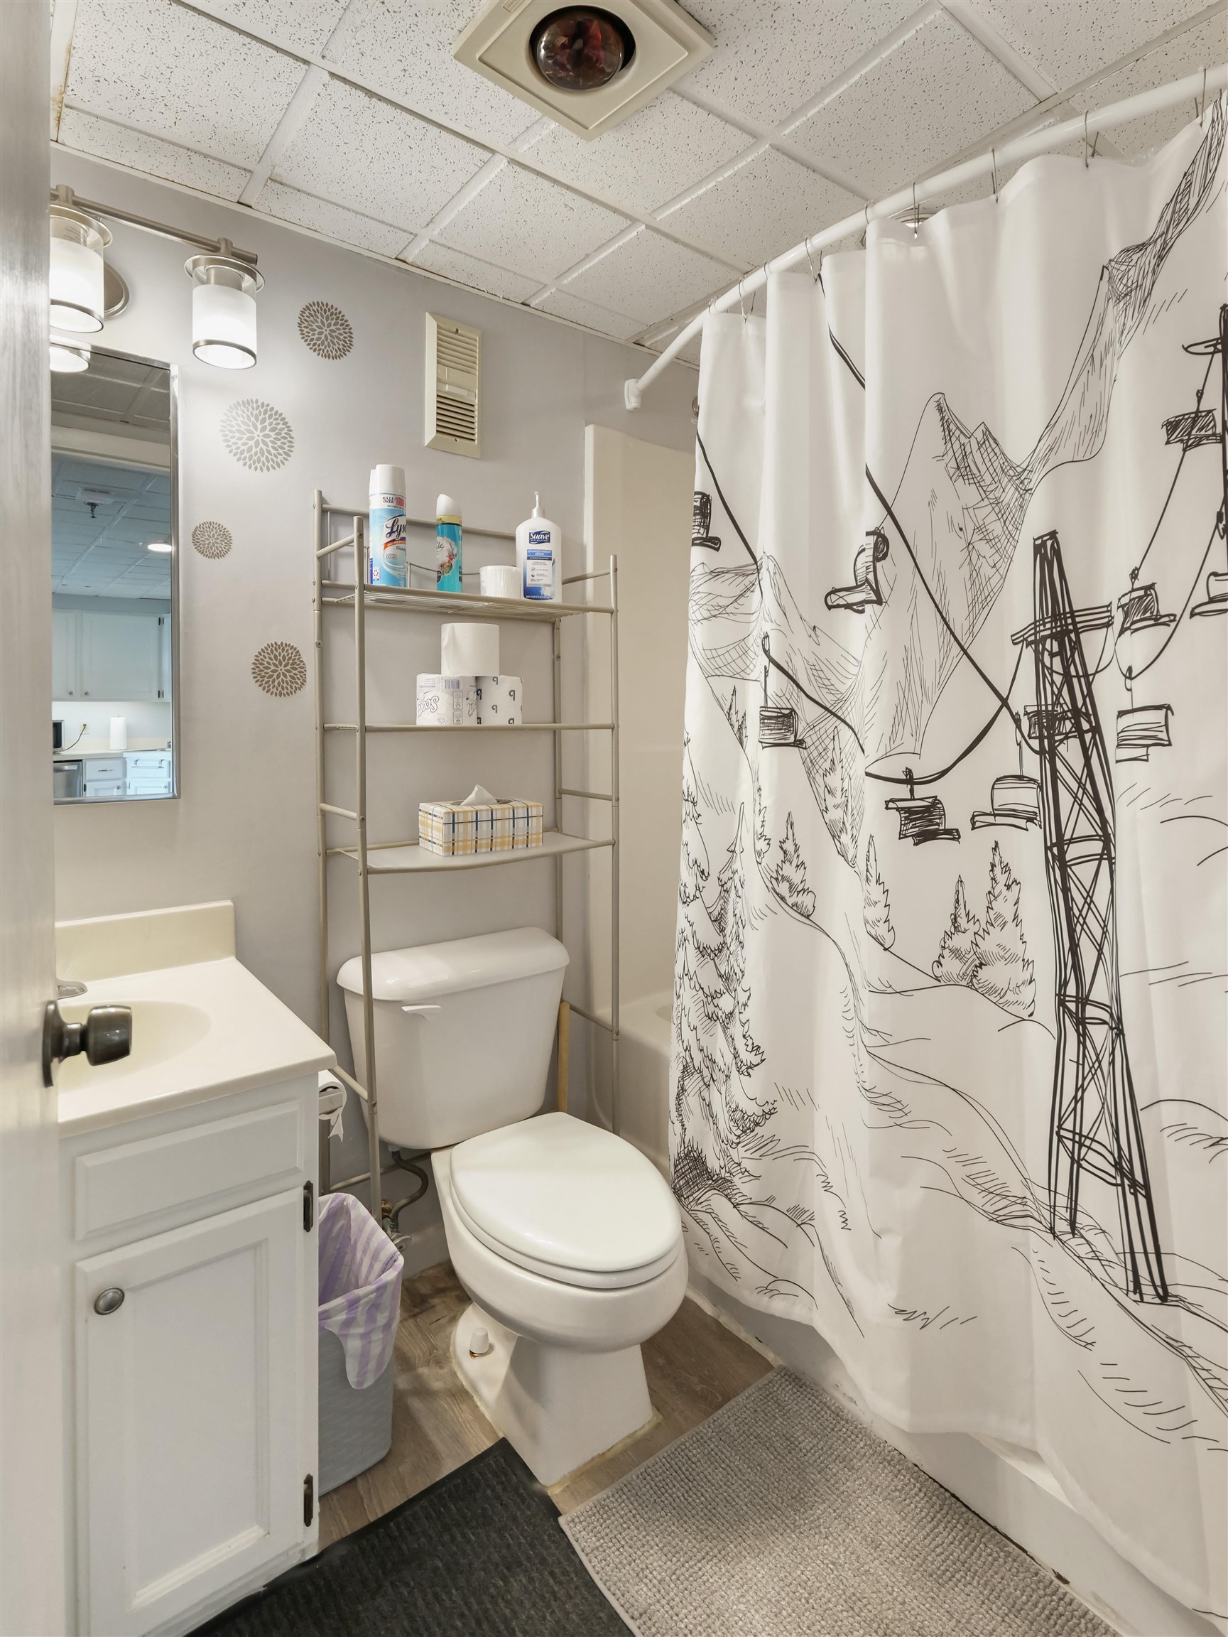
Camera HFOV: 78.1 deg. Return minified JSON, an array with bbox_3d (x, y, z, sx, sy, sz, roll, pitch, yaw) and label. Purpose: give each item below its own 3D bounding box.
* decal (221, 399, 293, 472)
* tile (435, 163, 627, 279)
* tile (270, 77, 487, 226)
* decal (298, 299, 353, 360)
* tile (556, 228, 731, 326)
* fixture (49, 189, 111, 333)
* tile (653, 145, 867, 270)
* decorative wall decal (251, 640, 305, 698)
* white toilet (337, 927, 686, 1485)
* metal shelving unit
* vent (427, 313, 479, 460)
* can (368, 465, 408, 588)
[{"bbox_3d":[-0.691,-0.743,1.467,0.131,0.131,0.006,-6,9,-36],"label":"decal"},{"bbox_3d":[-0.161,-1.142,1.471,0.285,0.020,0.285,-6,9,-36],"label":"tile"},{"bbox_3d":[-0.402,-1.112,1.289,0.280,0.020,0.285,-6,9,-36],"label":"tile"},{"bbox_3d":[-0.578,-0.980,1.518,0.110,0.110,0.006,-6,9,-36],"label":"decal"},{"bbox_3d":[0.075,-1.175,1.655,0.285,0.020,0.285,-6,9,-36],"label":"tile"},{"bbox_3d":[-0.900,-0.917,1.244,0.119,0.194,0.119,-4,8,-37],"label":"fixture"},{"bbox_3d":[0.267,-1.136,1.419,0.285,0.020,0.280,-6,9,-36],"label":"tile"},{"bbox_3d":[-0.678,-0.302,1.528,0.107,0.109,0.004,-4,8,-37],"label":"decorative wall decal"},{"bbox_3d":[-0.173,0.674,1.464,0.480,0.773,0.768,-4,8,-37],"label":"white toilet"},{"bbox_3d":[-0.291,0.235,1.627,0.598,1.723,0.256,-4,8,-37],"label":"metal shelving unit"},{"bbox_3d":[-0.357,-0.973,1.711,0.132,0.286,0.027,-4,8,-37],"label":"vent"},{"bbox_3d":[-0.440,-0.565,1.475,0.067,0.243,0.067,0,7,0],"label":"can"}]

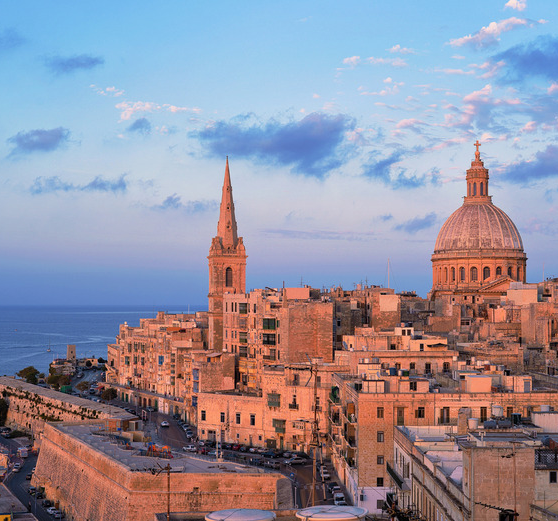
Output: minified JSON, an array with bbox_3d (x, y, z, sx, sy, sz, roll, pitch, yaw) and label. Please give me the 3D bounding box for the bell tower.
[{"bbox_3d":[-14.341,0.989,301.846,9.800,60.000,9.800,0,-2,-11],"label":"bell tower"}]

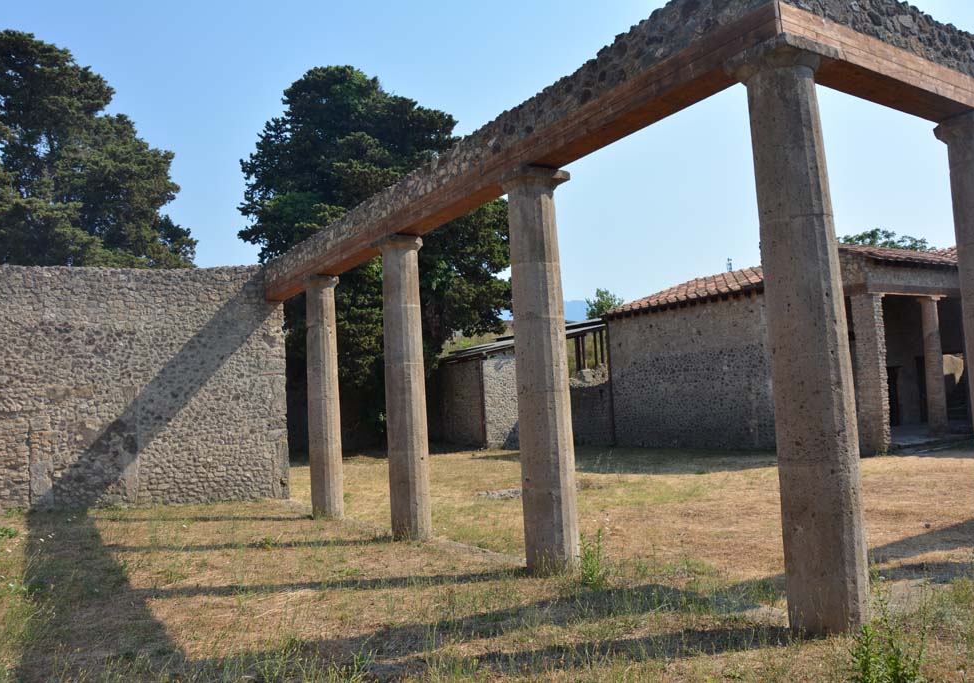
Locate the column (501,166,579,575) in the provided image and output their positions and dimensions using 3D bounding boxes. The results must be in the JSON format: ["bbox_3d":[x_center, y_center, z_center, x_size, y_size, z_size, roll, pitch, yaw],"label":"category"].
[{"bbox_3d":[0.581,0.245,8.233,0.580,4.206,0.580,-3,-6,0],"label":"column"}]

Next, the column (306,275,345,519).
[{"bbox_3d":[-2.868,0.951,13.484,0.580,4.192,0.580,1,-7,-33],"label":"column"}]

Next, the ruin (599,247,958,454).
[{"bbox_3d":[11.454,0.846,29.504,7.500,6.300,12.300,1,-7,-33],"label":"ruin"}]

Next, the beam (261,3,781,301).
[{"bbox_3d":[-1.047,-1.664,10.772,0.406,0.268,12.291,1,-7,-33],"label":"beam"}]

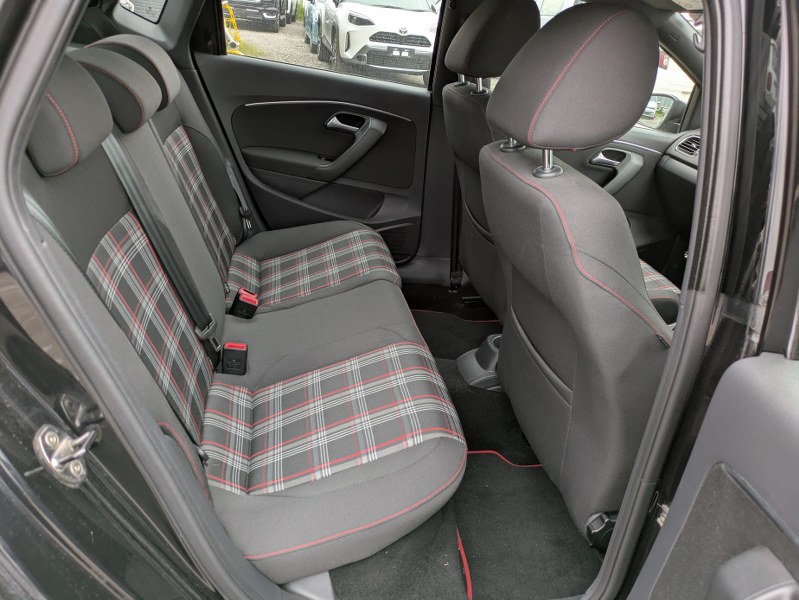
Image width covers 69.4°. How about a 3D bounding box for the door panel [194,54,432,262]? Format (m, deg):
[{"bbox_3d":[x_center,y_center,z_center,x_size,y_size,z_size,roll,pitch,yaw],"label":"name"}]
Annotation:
[{"bbox_3d":[-0.283,-0.437,1.974,0.770,0.690,0.120,-1,30,-12],"label":"door panel"}]

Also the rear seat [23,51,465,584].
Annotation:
[{"bbox_3d":[-0.308,-0.132,1.358,0.780,0.860,1.310,-1,30,-12],"label":"rear seat"}]

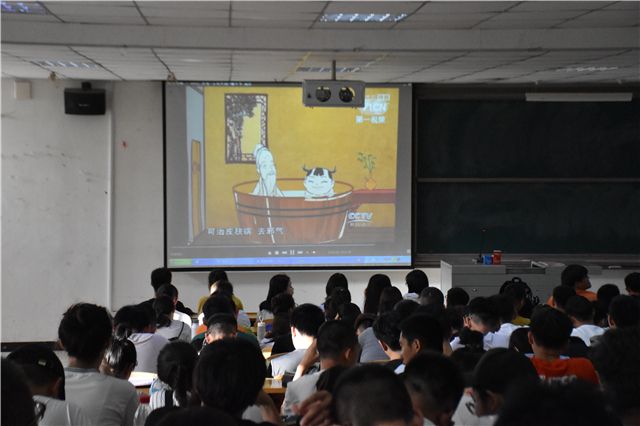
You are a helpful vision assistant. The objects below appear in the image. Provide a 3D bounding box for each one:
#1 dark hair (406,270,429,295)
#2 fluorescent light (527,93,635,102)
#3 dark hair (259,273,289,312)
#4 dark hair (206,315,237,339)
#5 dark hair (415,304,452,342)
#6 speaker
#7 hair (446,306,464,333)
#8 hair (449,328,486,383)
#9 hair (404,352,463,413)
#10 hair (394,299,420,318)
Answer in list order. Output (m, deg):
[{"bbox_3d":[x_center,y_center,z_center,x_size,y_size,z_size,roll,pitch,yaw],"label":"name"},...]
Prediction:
[{"bbox_3d":[0.874,0.614,11.950,0.200,0.235,0.220,-2,4,-34],"label":"dark hair"},{"bbox_3d":[2.931,-1.304,15.050,1.210,0.100,0.130,0,3,-4],"label":"fluorescent light"},{"bbox_3d":[-0.394,0.708,11.800,0.240,0.330,0.220,-2,4,-32],"label":"dark hair"},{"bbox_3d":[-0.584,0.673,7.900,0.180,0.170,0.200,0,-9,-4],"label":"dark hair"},{"bbox_3d":[0.639,0.616,7.500,0.200,0.220,0.230,1,3,16],"label":"dark hair"},{"bbox_3d":[-2.604,-1.244,14.800,0.450,0.260,0.270,0,12,-10],"label":"speaker"},{"bbox_3d":[0.922,0.735,9.200,0.180,0.200,0.200,0,3,-4],"label":"hair"},{"bbox_3d":[0.604,0.579,5.400,0.175,0.230,0.220,0,4,-5],"label":"hair"},{"bbox_3d":[0.355,0.518,4.100,0.180,0.210,0.210,0,3,2],"label":"hair"},{"bbox_3d":[0.627,0.688,9.500,0.185,0.210,0.215,0,3,-12],"label":"hair"}]

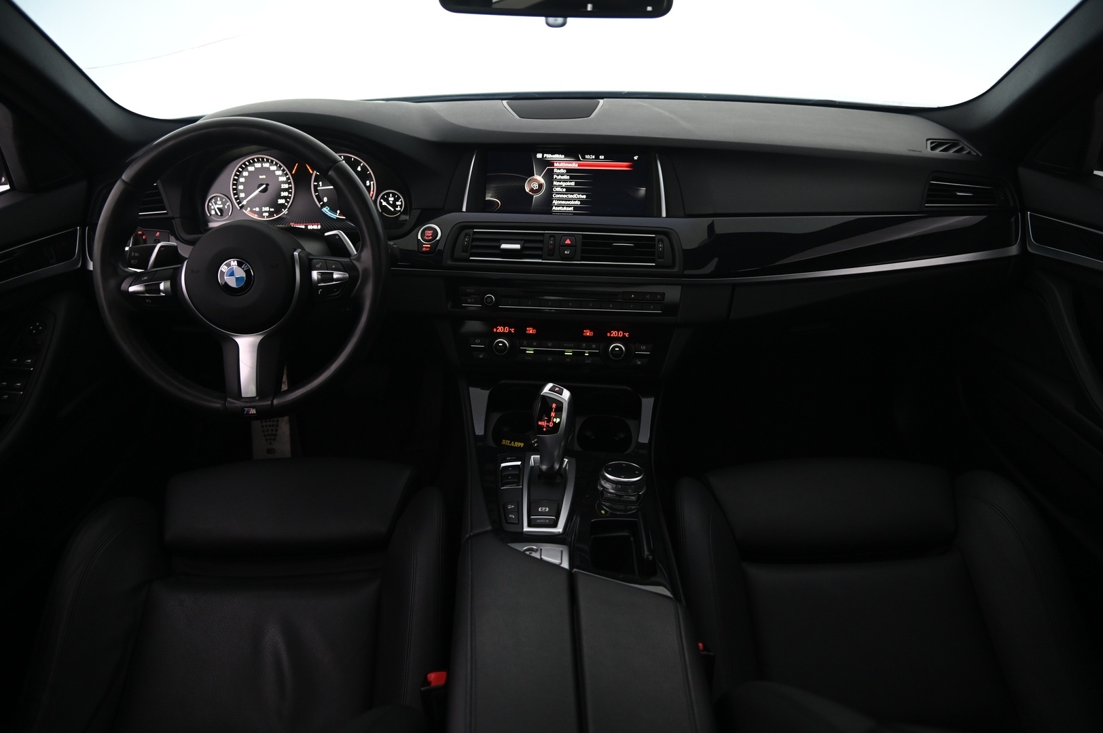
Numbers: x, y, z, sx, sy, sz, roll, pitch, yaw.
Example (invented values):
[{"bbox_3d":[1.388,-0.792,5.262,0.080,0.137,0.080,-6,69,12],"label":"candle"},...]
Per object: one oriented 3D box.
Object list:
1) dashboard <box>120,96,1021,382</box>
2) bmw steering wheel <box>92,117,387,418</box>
[{"bbox_3d":[0.015,-0.251,1.235,1.430,0.390,0.420,-1,25,1],"label":"dashboard"},{"bbox_3d":[-0.389,-0.122,0.952,0.375,0.375,0.100,0,4,2],"label":"bmw steering wheel"}]

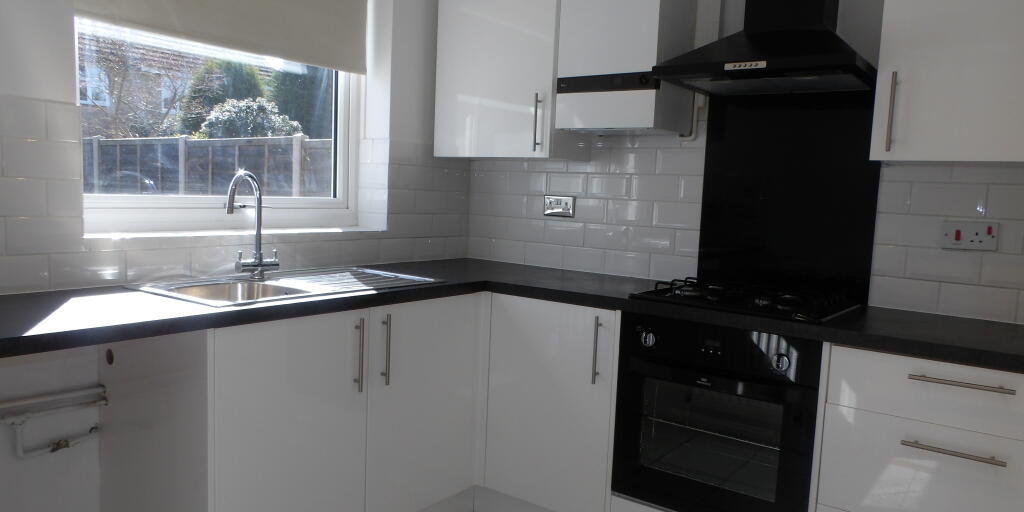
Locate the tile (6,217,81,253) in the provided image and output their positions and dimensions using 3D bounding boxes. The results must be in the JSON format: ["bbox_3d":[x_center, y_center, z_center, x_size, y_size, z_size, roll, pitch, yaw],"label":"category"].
[{"bbox_3d":[-1.254,-0.055,1.918,0.010,0.100,0.194,6,7,36],"label":"tile"}]

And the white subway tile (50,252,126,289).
[{"bbox_3d":[-1.202,0.041,2.014,0.010,0.101,0.200,6,7,36],"label":"white subway tile"}]

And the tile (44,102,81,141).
[{"bbox_3d":[-1.215,-0.363,1.924,0.010,0.100,0.080,6,7,36],"label":"tile"}]

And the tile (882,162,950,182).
[{"bbox_3d":[1.276,-0.270,2.251,0.200,0.070,0.009,6,7,36],"label":"tile"}]

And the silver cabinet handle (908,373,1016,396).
[{"bbox_3d":[1.085,0.309,1.716,0.220,0.012,0.034,6,7,36],"label":"silver cabinet handle"}]

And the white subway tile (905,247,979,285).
[{"bbox_3d":[1.331,0.029,2.198,0.200,0.100,0.010,6,7,36],"label":"white subway tile"}]

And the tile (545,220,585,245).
[{"bbox_3d":[0.229,-0.096,3.049,0.200,0.100,0.009,6,7,36],"label":"tile"}]

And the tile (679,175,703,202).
[{"bbox_3d":[0.677,-0.250,2.683,0.093,0.100,0.010,6,7,36],"label":"tile"}]

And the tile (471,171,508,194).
[{"bbox_3d":[-0.092,-0.335,3.270,0.205,0.100,0.009,6,7,36],"label":"tile"}]

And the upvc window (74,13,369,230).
[{"bbox_3d":[-0.992,-0.605,2.512,0.075,1.020,1.160,6,7,36],"label":"upvc window"}]

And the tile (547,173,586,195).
[{"bbox_3d":[0.235,-0.300,3.006,0.199,0.100,0.010,6,7,36],"label":"tile"}]

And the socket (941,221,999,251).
[{"bbox_3d":[1.396,-0.059,2.165,0.146,0.086,0.012,6,7,36],"label":"socket"}]

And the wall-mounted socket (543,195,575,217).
[{"bbox_3d":[0.198,-0.213,3.049,0.148,0.086,0.014,6,6,37],"label":"wall-mounted socket"}]

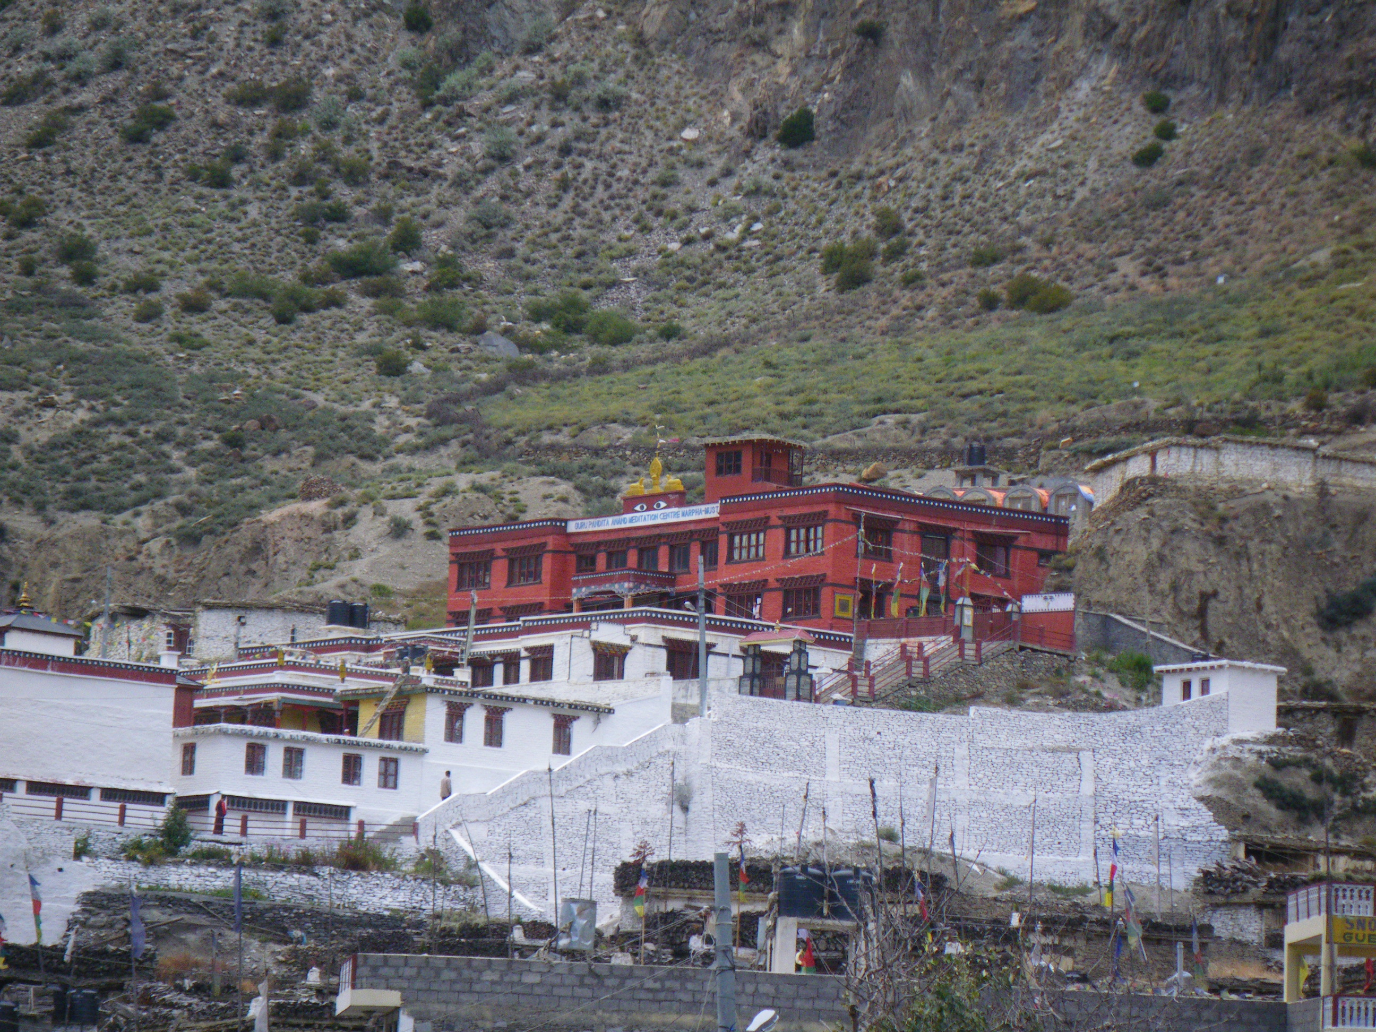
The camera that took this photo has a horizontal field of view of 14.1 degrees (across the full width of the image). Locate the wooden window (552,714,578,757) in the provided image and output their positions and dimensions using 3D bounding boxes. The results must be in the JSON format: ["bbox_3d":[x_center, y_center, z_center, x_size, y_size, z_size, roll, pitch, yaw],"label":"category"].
[{"bbox_3d":[-5.684,10.127,257.000,0.250,1.839,1.330,-6,-10,44],"label":"wooden window"}]

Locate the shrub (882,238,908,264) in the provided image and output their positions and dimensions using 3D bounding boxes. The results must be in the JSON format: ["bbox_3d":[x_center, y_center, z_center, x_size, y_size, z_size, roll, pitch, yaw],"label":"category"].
[{"bbox_3d":[14.316,-18.369,385.000,1.876,1.711,1.644,1,-8,2],"label":"shrub"}]

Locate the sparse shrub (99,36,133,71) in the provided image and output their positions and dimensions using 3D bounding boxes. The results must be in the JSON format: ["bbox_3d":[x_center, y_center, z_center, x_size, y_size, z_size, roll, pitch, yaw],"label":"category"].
[{"bbox_3d":[-39.602,-32.016,385.000,2.380,2.200,2.142,2,-7,0],"label":"sparse shrub"}]

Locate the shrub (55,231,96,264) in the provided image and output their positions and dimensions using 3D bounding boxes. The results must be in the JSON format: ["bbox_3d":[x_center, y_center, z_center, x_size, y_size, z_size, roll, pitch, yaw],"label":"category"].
[{"bbox_3d":[-39.308,-17.206,357.000,2.609,1.903,2.286,3,-8,-6],"label":"shrub"}]

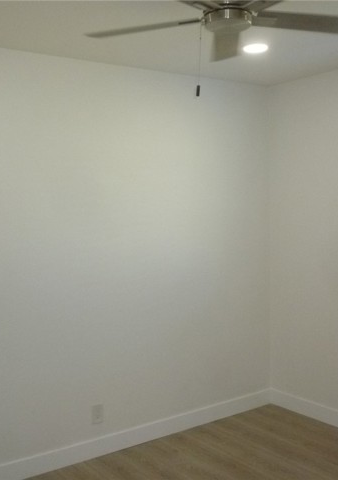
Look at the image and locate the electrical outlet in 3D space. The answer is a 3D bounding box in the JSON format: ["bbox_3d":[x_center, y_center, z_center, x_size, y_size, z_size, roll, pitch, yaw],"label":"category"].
[{"bbox_3d":[-0.443,1.089,3.344,0.075,0.117,0.010,-4,5,-34],"label":"electrical outlet"}]

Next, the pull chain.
[{"bbox_3d":[0.110,-0.653,1.946,0.017,0.259,0.015,-1,4,4],"label":"pull chain"}]

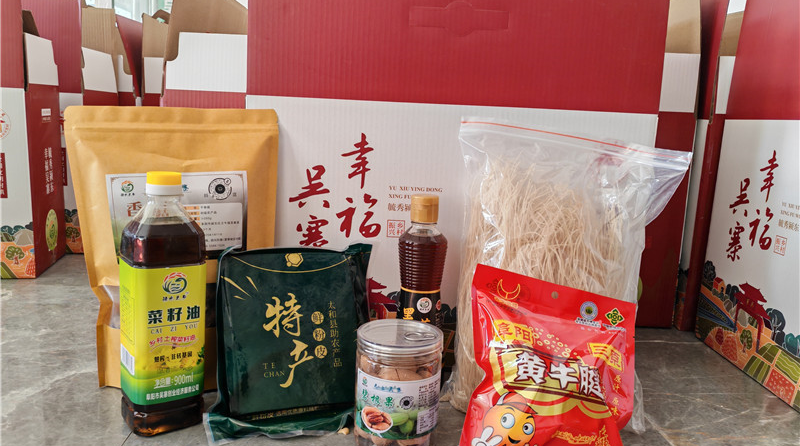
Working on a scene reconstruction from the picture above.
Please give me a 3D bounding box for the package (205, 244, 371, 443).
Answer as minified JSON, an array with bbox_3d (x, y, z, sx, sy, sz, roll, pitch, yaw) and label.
[{"bbox_3d":[-0.120,0.117,0.662,0.160,0.188,0.070,1,9,-14],"label":"package"}]

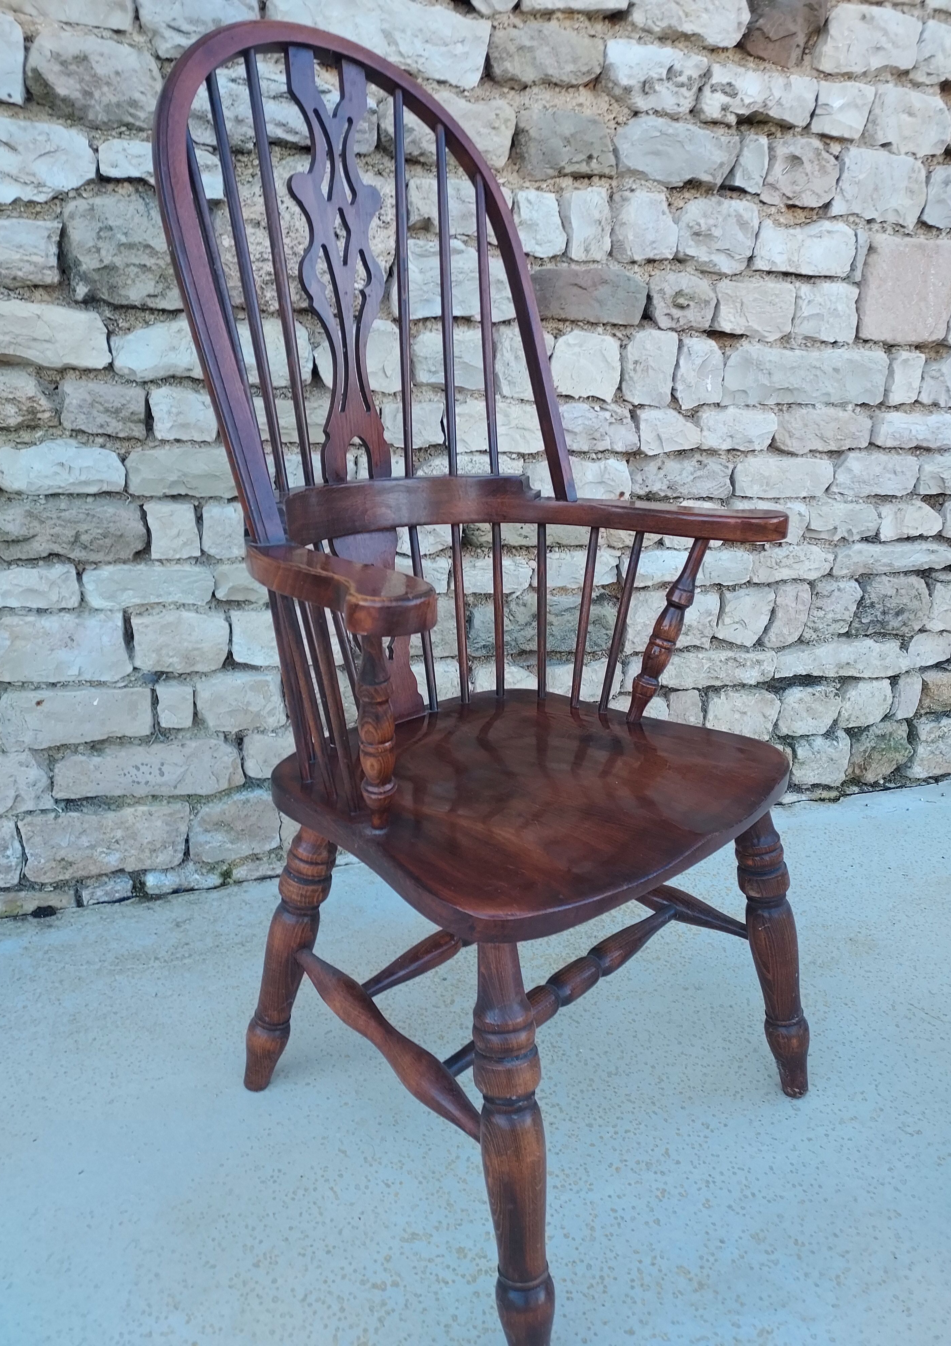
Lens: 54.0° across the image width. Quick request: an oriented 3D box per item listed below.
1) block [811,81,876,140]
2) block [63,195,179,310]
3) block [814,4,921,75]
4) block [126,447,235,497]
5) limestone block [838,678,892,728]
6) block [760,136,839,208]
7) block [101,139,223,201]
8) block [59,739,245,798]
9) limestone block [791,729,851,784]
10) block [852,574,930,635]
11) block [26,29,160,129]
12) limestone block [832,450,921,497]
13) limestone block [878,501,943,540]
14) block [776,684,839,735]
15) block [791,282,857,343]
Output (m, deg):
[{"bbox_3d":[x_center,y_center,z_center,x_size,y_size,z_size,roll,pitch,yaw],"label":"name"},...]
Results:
[{"bbox_3d":[0.578,-0.921,1.547,0.106,0.076,0.100,-5,20,-17],"label":"block"},{"bbox_3d":[-0.464,-0.560,1.262,0.161,0.127,0.120,-5,18,-19],"label":"block"},{"bbox_3d":[0.613,-1.018,1.525,0.185,0.088,0.100,-5,20,-17],"label":"block"},{"bbox_3d":[-0.436,-0.307,1.412,0.166,0.068,0.100,-5,20,-17],"label":"block"},{"bbox_3d":[0.787,0.046,1.954,0.126,0.101,0.110,-5,22,-18],"label":"limestone block"},{"bbox_3d":[0.515,-0.827,1.558,0.136,0.097,0.100,-5,20,-17],"label":"block"},{"bbox_3d":[-0.414,-0.657,1.233,0.145,0.055,0.090,-5,18,-19],"label":"block"},{"bbox_3d":[-0.509,0.131,1.463,0.268,0.085,0.129,-5,18,-19],"label":"block"},{"bbox_3d":[0.696,0.164,1.967,0.152,0.134,0.110,-5,22,-18],"label":"limestone block"},{"bbox_3d":[0.815,-0.149,1.887,0.186,0.124,0.110,-5,22,-18],"label":"block"},{"bbox_3d":[-0.482,-0.745,1.195,0.159,0.102,0.110,-5,22,-18],"label":"block"},{"bbox_3d":[0.717,-0.372,1.739,0.189,0.074,0.103,-5,18,-19],"label":"limestone block"},{"bbox_3d":[0.820,-0.307,1.827,0.160,0.070,0.110,-5,22,-18],"label":"limestone block"},{"bbox_3d":[0.653,0.060,1.909,0.137,0.101,0.100,-5,20,-17],"label":"block"},{"bbox_3d":[0.591,-0.634,1.650,0.127,0.092,0.100,-5,20,-17],"label":"block"}]

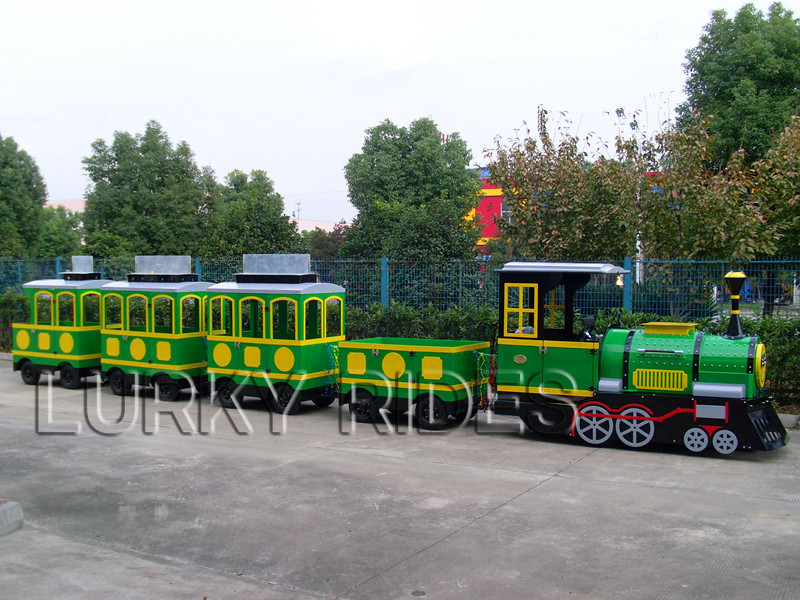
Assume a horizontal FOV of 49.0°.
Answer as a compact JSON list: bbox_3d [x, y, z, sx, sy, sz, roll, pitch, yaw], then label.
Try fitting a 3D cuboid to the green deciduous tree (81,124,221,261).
[{"bbox_3d":[-9.400,-3.220,32.900,5.000,7.000,4.900,0,3,0],"label":"green deciduous tree"}]

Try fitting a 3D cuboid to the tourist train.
[{"bbox_3d":[-0.945,0.391,10.509,10.166,1.802,1.037,1,3,29],"label":"tourist train"}]

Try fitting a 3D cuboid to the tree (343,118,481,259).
[{"bbox_3d":[0.380,-2.780,28.900,4.600,6.400,4.500,0,3,0],"label":"tree"}]

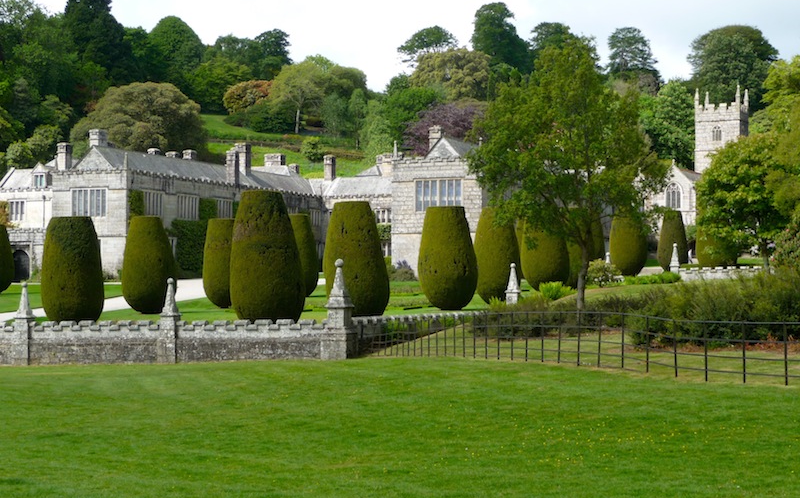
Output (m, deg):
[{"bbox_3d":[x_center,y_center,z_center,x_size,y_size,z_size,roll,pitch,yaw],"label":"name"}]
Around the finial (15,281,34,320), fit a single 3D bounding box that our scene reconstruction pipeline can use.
[{"bbox_3d":[-15.580,2.140,59.500,0.600,1.580,0.600,-1,-1,22],"label":"finial"}]

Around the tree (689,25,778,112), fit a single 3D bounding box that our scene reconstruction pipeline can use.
[{"bbox_3d":[61.680,-32.090,265.000,17.000,18.500,16.000,0,0,25],"label":"tree"}]

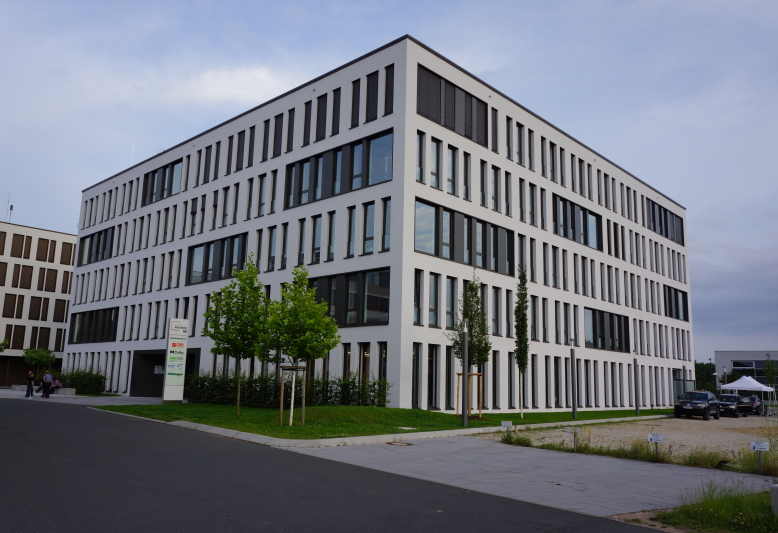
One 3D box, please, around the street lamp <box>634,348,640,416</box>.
[{"bbox_3d":[16.596,7.764,40.258,0.230,4.336,0.230,-9,-15,44],"label":"street lamp"}]

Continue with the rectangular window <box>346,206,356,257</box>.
[{"bbox_3d":[-1.950,-1.772,31.534,0.644,2.698,0.200,-8,-14,42],"label":"rectangular window"}]

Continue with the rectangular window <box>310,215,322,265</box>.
[{"bbox_3d":[-4.025,-1.454,33.399,0.900,2.706,0.200,-8,-14,42],"label":"rectangular window"}]

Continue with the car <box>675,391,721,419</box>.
[{"bbox_3d":[19.500,8.740,38.100,1.930,1.730,4.750,-8,-14,39],"label":"car"}]

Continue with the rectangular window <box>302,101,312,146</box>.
[{"bbox_3d":[-4.785,-8.423,35.643,0.646,2.704,0.200,-8,-14,42],"label":"rectangular window"}]

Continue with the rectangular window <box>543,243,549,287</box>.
[{"bbox_3d":[9.937,-0.142,38.274,0.200,2.779,0.633,-9,-15,44],"label":"rectangular window"}]

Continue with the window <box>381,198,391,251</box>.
[{"bbox_3d":[-0.116,-2.064,29.782,0.651,2.770,0.200,-9,-15,42],"label":"window"}]

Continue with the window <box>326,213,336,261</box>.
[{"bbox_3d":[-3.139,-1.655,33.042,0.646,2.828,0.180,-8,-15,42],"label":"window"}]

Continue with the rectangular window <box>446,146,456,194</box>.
[{"bbox_3d":[3.407,-5.117,32.402,0.200,2.595,0.931,-9,-15,44],"label":"rectangular window"}]

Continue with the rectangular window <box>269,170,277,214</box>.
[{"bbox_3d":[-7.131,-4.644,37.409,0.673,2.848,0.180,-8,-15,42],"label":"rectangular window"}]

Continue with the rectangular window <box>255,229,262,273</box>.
[{"bbox_3d":[-7.952,-0.861,36.931,0.618,2.690,0.200,-8,-14,42],"label":"rectangular window"}]

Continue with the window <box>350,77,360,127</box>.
[{"bbox_3d":[-1.779,-8.875,32.837,0.665,2.770,0.200,-9,-15,42],"label":"window"}]

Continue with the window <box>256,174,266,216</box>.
[{"bbox_3d":[-7.920,-4.413,37.724,0.940,2.770,0.200,-8,-15,42],"label":"window"}]

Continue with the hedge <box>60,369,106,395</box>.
[{"bbox_3d":[-24.700,9.308,48.200,7.200,1.850,1.100,-9,-15,42],"label":"hedge"}]

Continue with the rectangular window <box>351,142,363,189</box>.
[{"bbox_3d":[-1.665,-5.362,31.990,0.926,2.781,0.200,-8,-15,42],"label":"rectangular window"}]

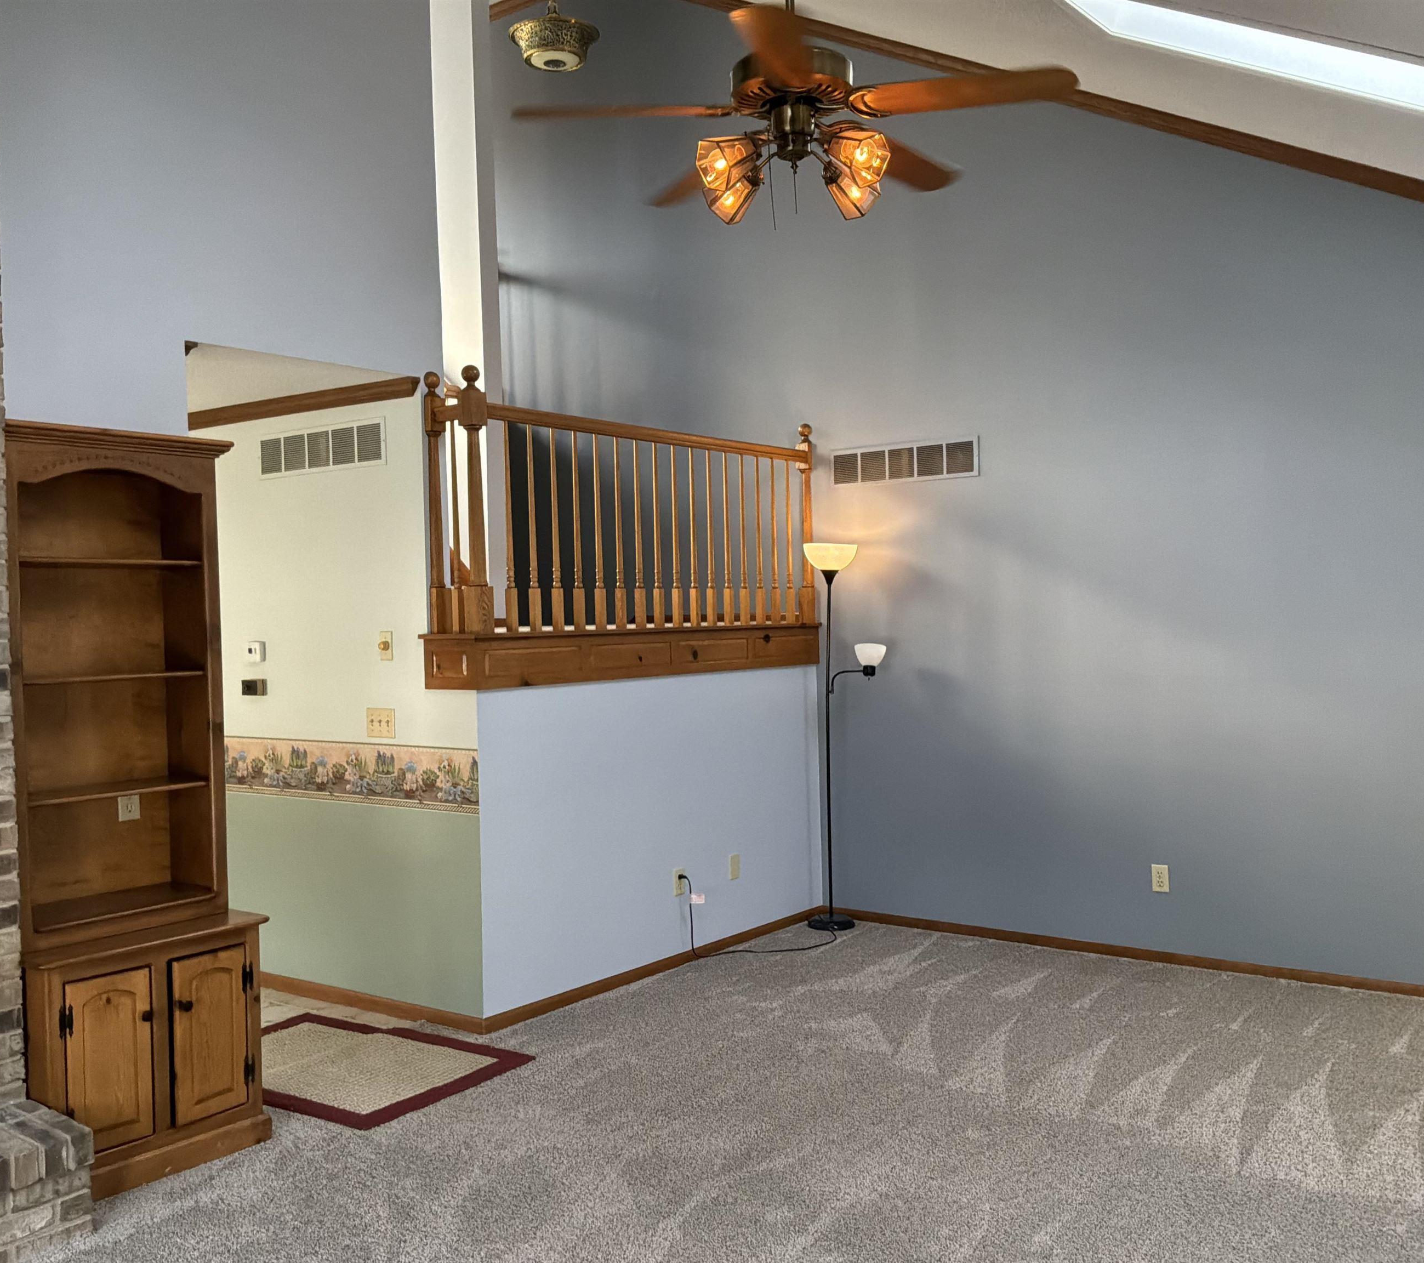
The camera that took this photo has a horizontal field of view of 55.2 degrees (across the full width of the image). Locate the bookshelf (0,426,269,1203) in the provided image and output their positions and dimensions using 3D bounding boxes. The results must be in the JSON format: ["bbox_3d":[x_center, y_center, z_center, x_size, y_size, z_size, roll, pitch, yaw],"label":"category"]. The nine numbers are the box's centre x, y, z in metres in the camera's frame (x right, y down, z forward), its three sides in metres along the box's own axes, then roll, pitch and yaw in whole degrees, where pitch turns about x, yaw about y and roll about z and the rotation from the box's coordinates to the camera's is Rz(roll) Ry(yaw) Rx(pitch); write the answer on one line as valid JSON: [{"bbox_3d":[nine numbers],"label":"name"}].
[{"bbox_3d":[-1.658,0.474,3.833,0.389,2.055,0.684,0,1,36],"label":"bookshelf"}]

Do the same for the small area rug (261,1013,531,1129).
[{"bbox_3d":[-1.298,1.474,4.661,1.119,0.012,0.754,-1,1,33],"label":"small area rug"}]

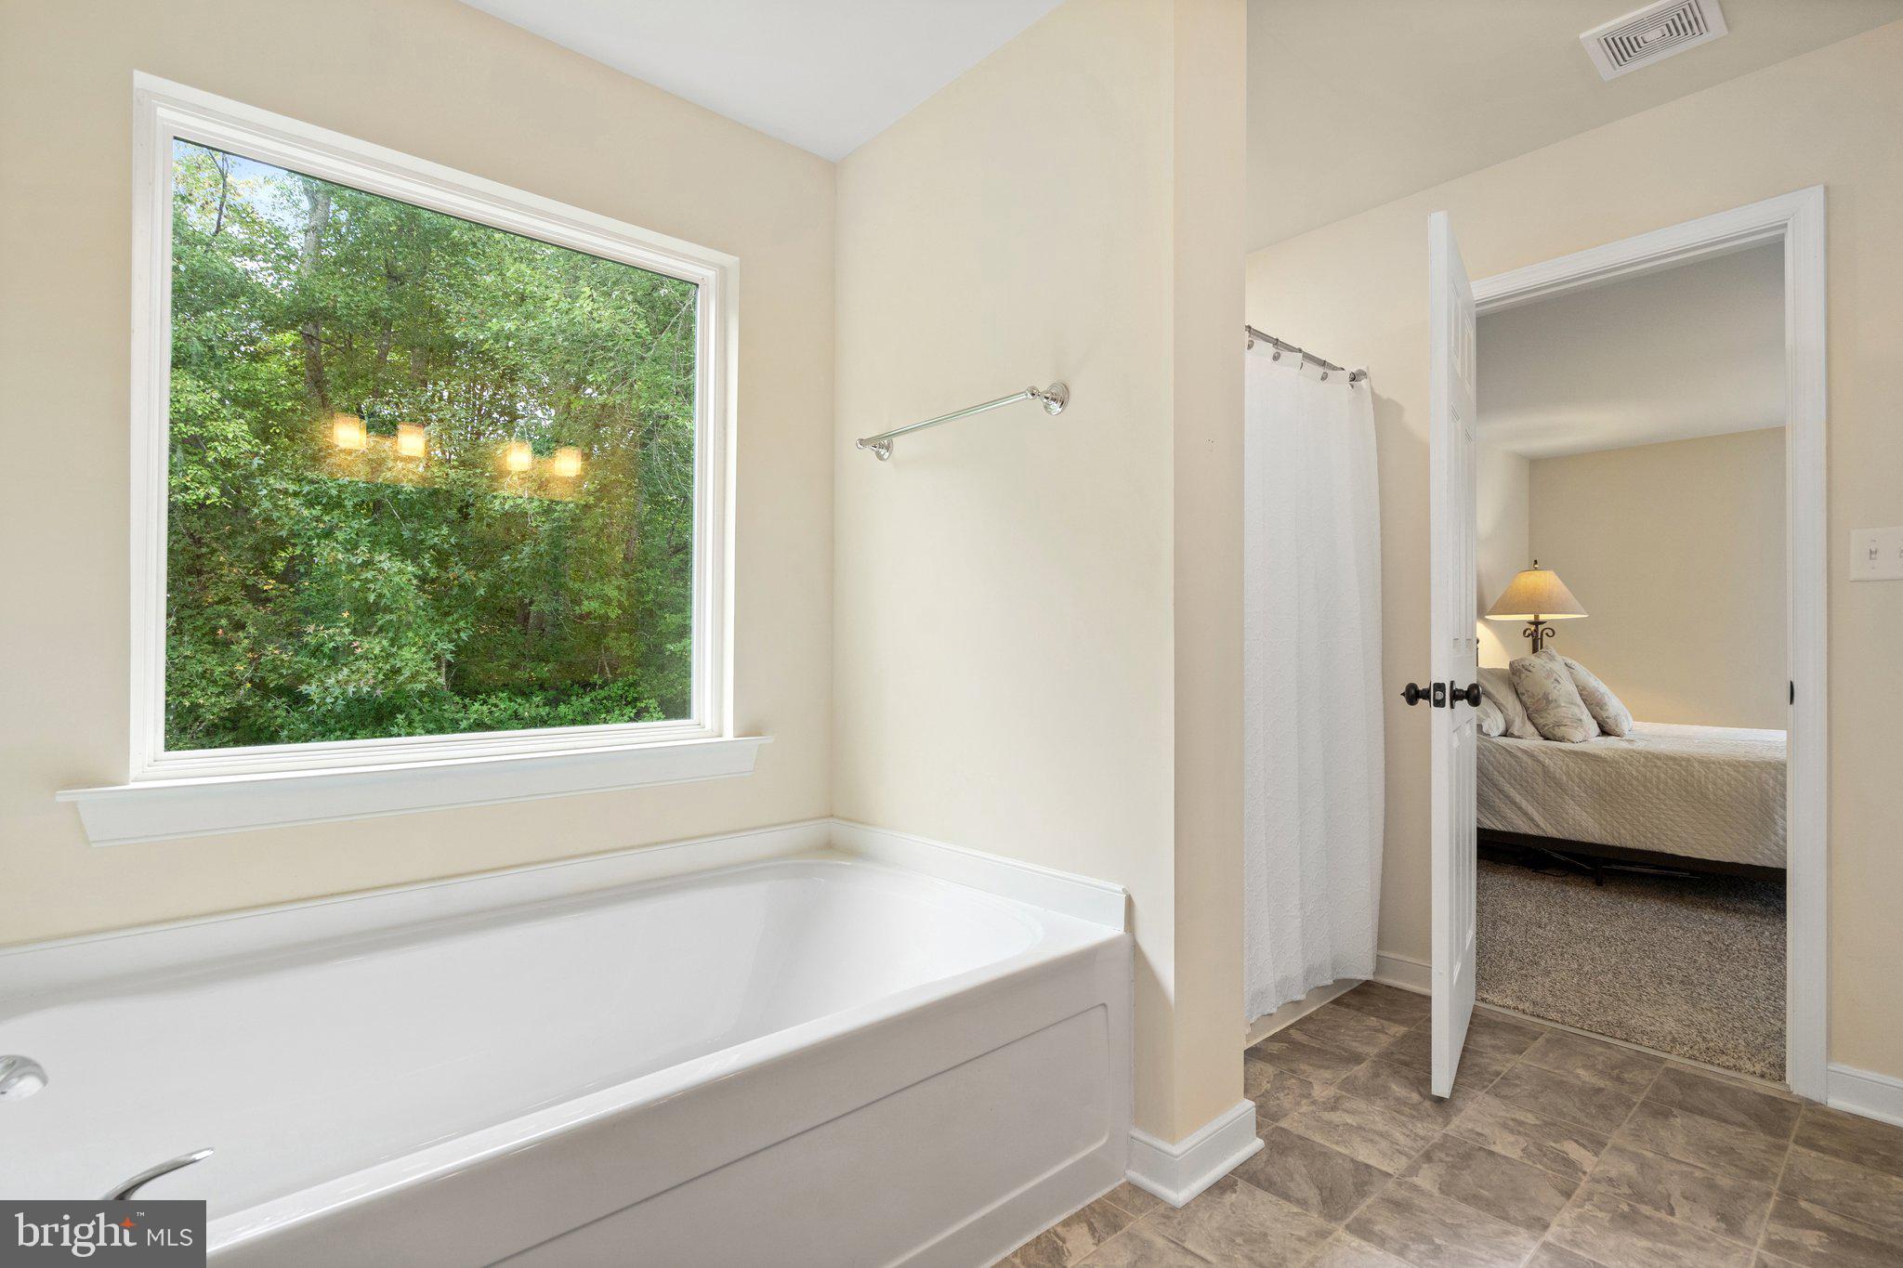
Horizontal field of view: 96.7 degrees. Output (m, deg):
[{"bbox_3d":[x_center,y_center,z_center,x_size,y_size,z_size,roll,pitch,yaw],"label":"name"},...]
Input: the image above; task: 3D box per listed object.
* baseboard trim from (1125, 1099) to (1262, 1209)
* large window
[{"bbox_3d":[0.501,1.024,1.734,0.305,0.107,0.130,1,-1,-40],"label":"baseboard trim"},{"bbox_3d":[-1.027,-0.365,1.884,1.142,1.257,0.100,1,-1,-40],"label":"large window"}]

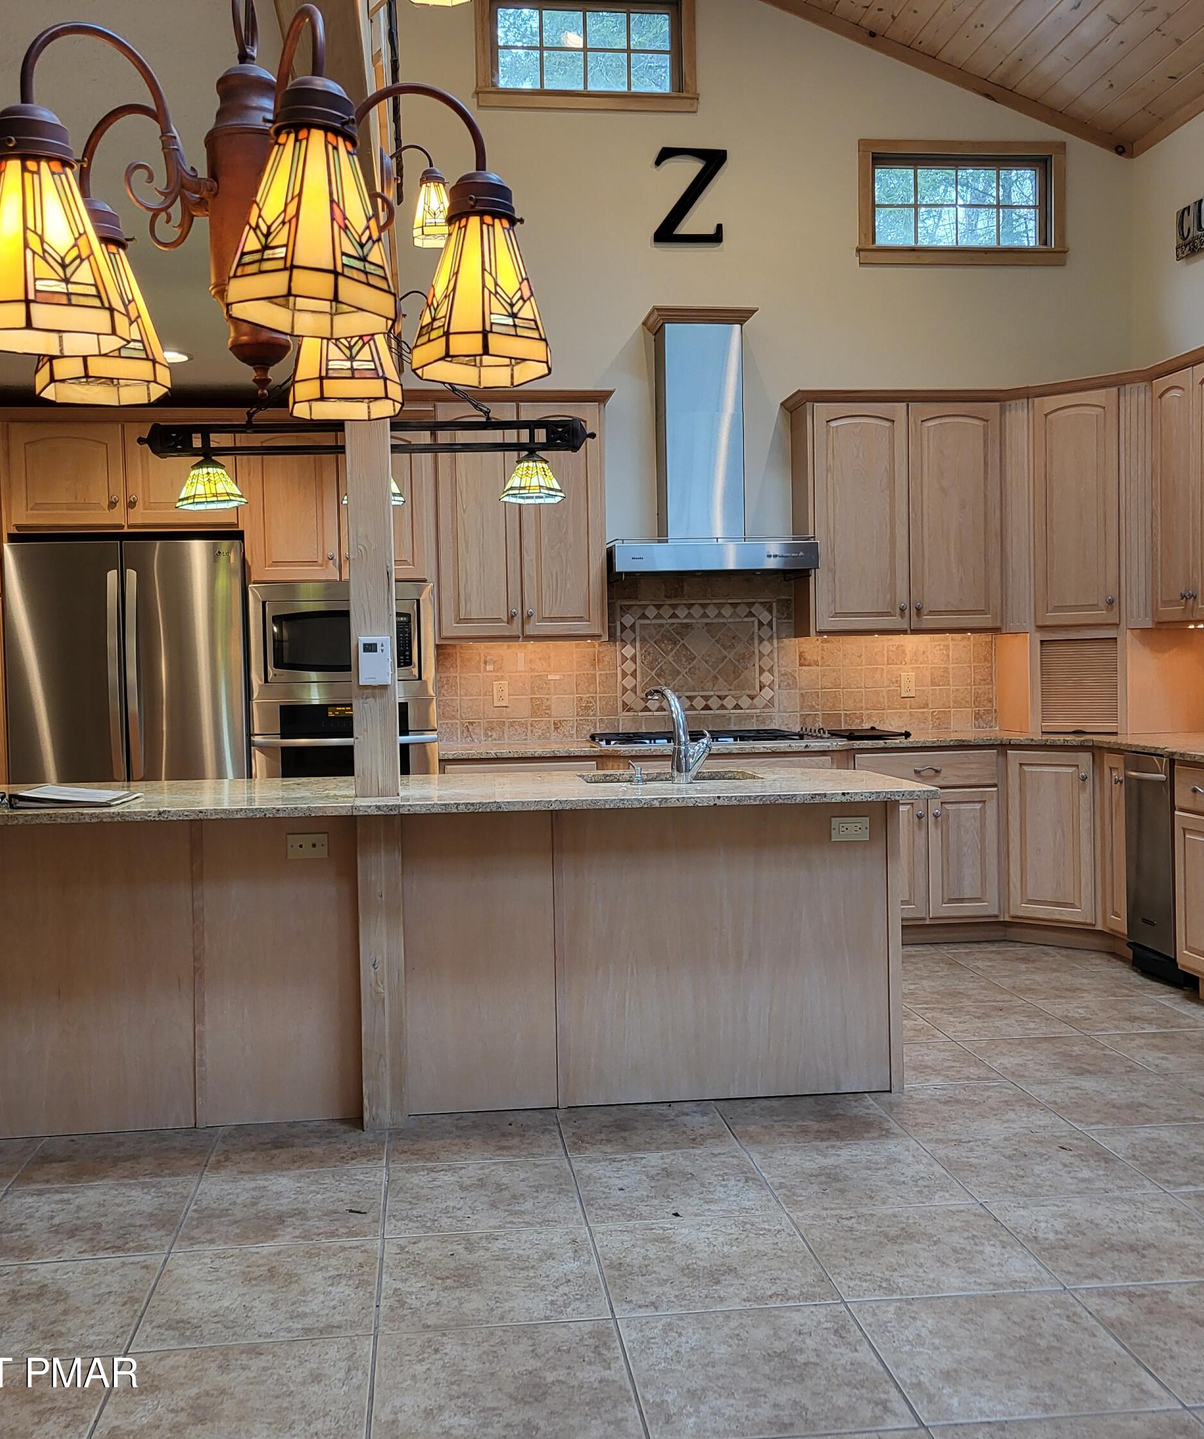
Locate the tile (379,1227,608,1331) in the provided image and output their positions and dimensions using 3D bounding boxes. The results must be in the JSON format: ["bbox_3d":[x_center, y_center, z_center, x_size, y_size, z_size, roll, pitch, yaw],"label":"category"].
[{"bbox_3d":[-0.233,1.166,2.997,0.457,0.010,0.457,-1,2,-7],"label":"tile"}]

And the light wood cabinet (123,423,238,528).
[{"bbox_3d":[-1.681,-0.968,5.897,0.439,0.407,0.460,-1,2,-7],"label":"light wood cabinet"}]

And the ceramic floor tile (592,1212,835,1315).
[{"bbox_3d":[0.224,1.145,3.020,0.453,0.010,0.453,-1,2,-7],"label":"ceramic floor tile"}]

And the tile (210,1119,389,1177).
[{"bbox_3d":[-0.809,1.154,3.912,0.457,0.010,0.457,-1,2,-7],"label":"tile"}]

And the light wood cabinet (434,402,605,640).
[{"bbox_3d":[-0.369,-0.876,6.516,0.745,1.049,0.330,-1,2,-7],"label":"light wood cabinet"}]

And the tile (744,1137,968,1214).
[{"bbox_3d":[0.630,1.131,3.559,0.457,0.010,0.457,-1,2,-7],"label":"tile"}]

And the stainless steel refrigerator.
[{"bbox_3d":[-1.900,0.168,6.031,0.910,1.760,0.770,-1,2,-7],"label":"stainless steel refrigerator"}]

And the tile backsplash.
[{"bbox_3d":[0.570,-0.308,6.721,2.658,0.765,0.015,-1,2,-7],"label":"tile backsplash"}]

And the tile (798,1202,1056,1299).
[{"bbox_3d":[0.680,1.141,3.087,0.457,0.010,0.457,-1,2,-7],"label":"tile"}]

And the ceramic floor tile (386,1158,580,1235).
[{"bbox_3d":[-0.285,1.148,3.454,0.457,0.010,0.457,-1,2,-7],"label":"ceramic floor tile"}]

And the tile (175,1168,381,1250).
[{"bbox_3d":[-0.742,1.151,3.387,0.457,0.010,0.457,-1,2,-7],"label":"tile"}]

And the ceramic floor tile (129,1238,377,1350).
[{"bbox_3d":[-0.698,1.193,2.990,0.457,0.010,0.457,-1,2,-7],"label":"ceramic floor tile"}]

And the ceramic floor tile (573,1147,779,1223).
[{"bbox_3d":[0.172,1.140,3.507,0.457,0.010,0.457,-1,2,-7],"label":"ceramic floor tile"}]

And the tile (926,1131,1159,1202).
[{"bbox_3d":[1.098,1.139,3.674,0.457,0.010,0.457,-1,2,-7],"label":"tile"}]

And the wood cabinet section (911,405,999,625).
[{"bbox_3d":[1.579,-0.916,6.682,0.431,1.035,0.325,-1,2,-7],"label":"wood cabinet section"}]

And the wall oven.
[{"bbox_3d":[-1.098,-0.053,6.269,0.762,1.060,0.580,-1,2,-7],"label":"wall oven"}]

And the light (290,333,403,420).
[{"bbox_3d":[-0.288,-0.433,1.627,0.128,0.165,0.128,-1,2,-7],"label":"light"}]

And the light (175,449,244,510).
[{"bbox_3d":[-1.185,-0.722,4.363,0.210,0.180,0.210,-1,2,-7],"label":"light"}]

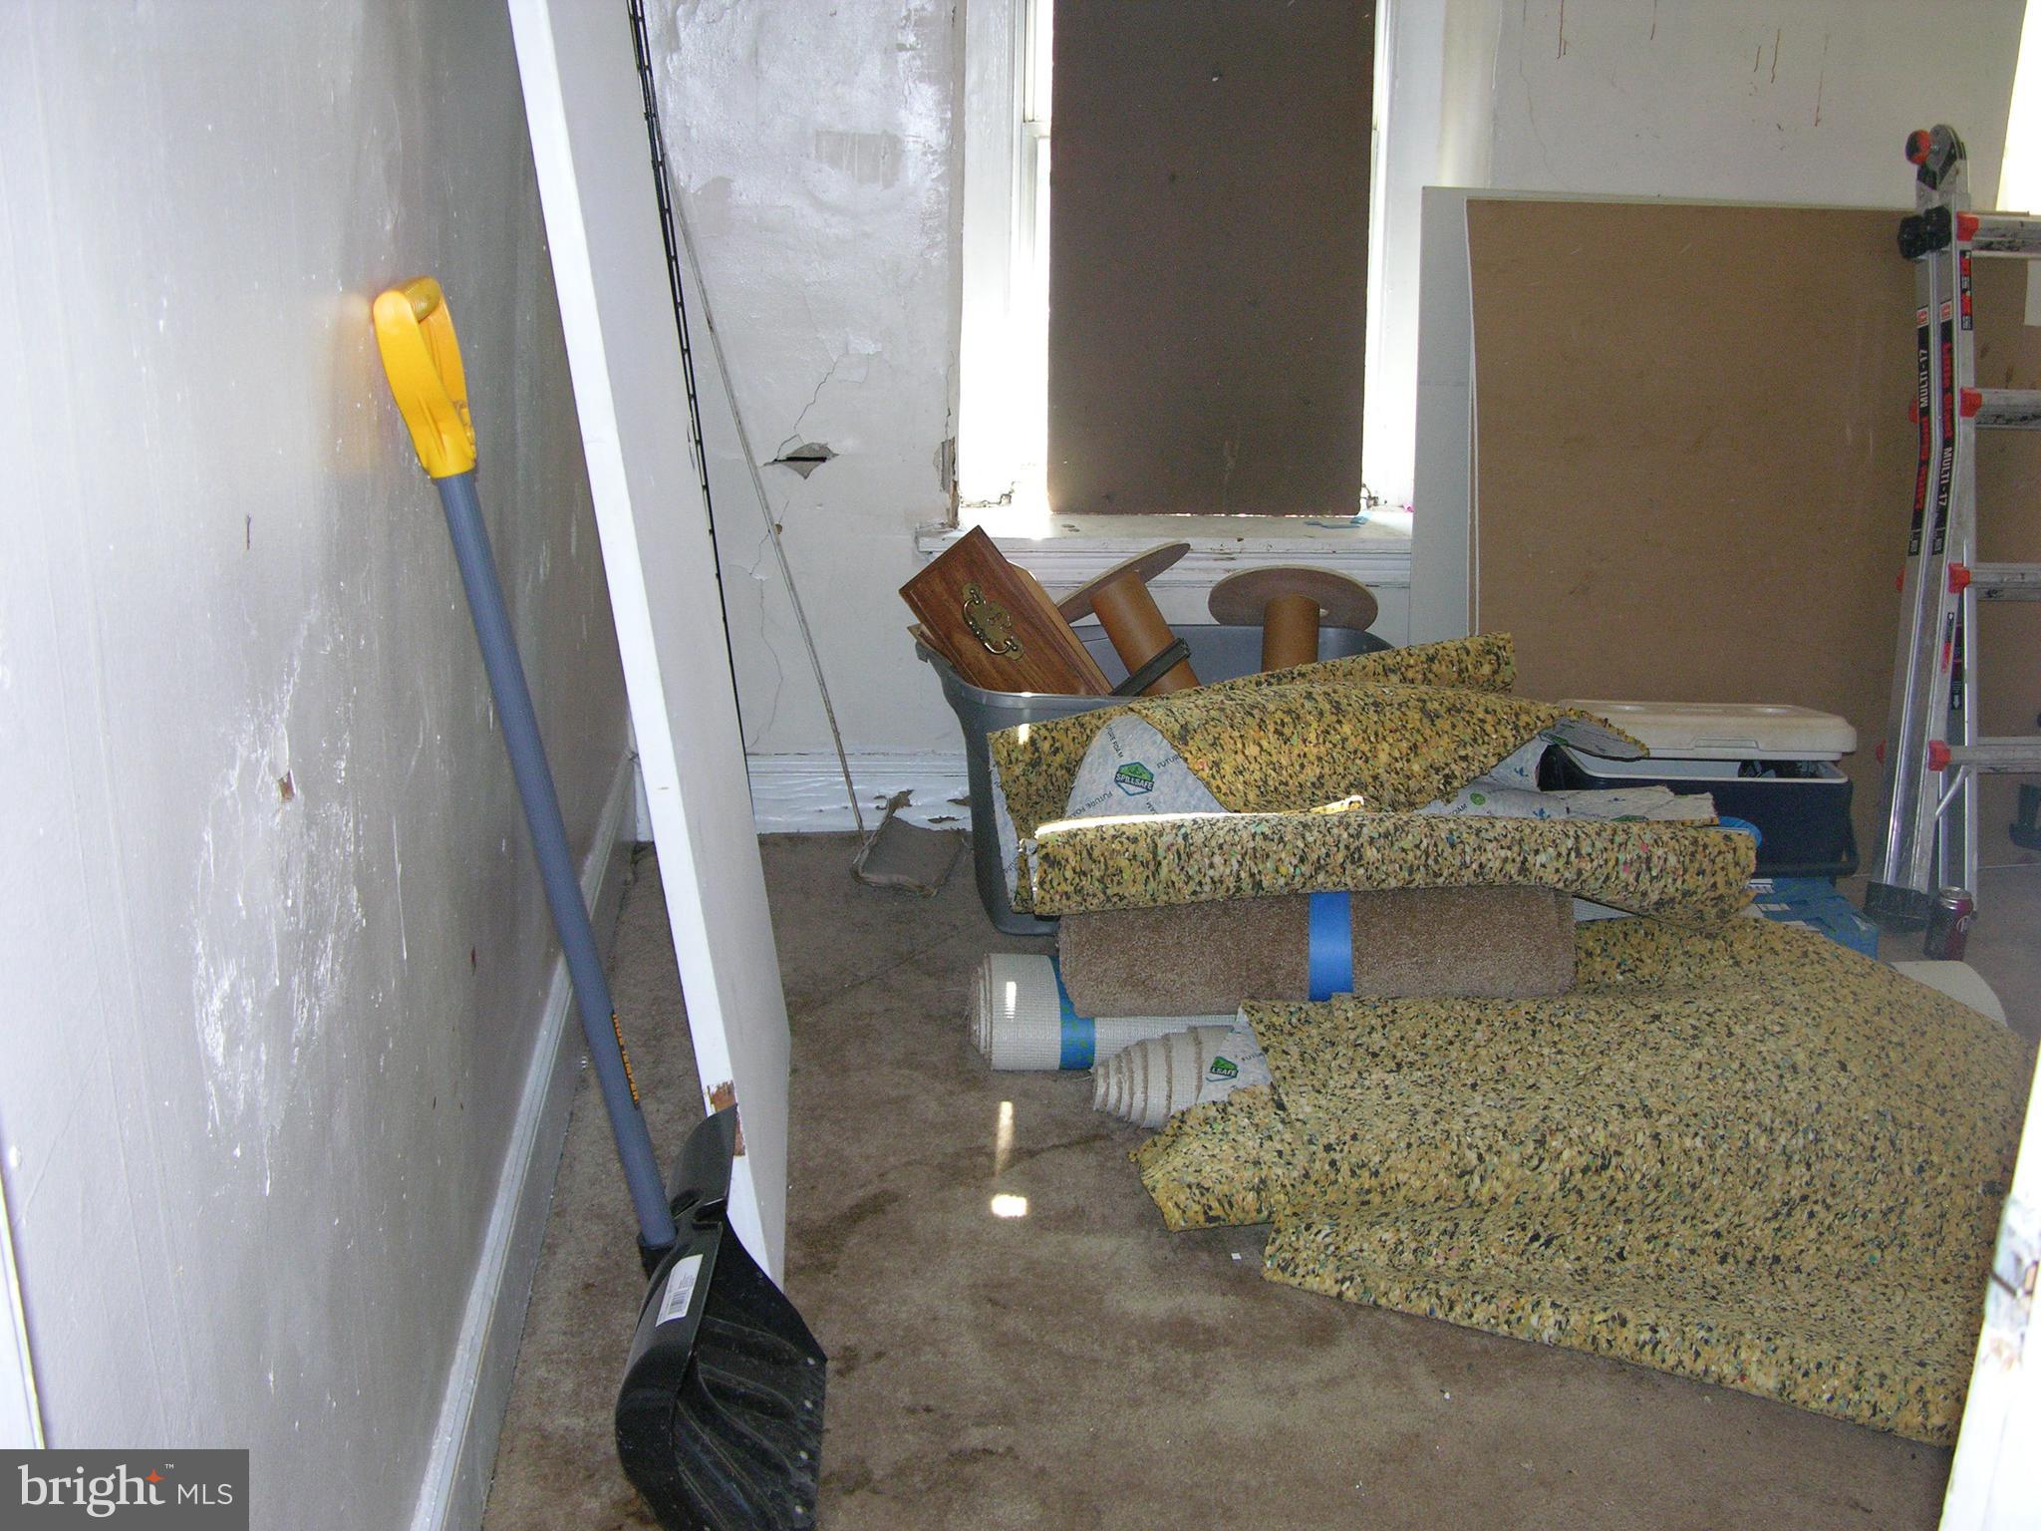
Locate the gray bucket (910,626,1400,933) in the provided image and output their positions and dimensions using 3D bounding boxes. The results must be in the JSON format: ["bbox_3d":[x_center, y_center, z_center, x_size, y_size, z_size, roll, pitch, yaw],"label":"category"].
[{"bbox_3d":[0.246,0.022,3.650,0.845,0.430,0.520,1,16,0],"label":"gray bucket"}]

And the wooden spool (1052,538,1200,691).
[{"bbox_3d":[0.245,-0.187,3.693,0.314,0.340,0.314,-28,-10,0],"label":"wooden spool"}]

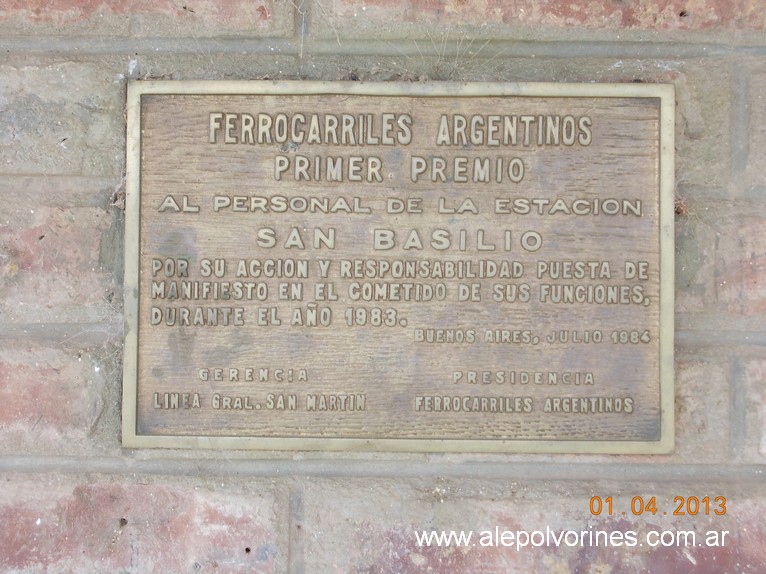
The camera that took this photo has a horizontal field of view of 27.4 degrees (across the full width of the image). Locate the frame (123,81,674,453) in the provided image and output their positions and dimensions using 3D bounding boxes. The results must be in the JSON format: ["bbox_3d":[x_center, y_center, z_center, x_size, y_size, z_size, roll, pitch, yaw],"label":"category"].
[{"bbox_3d":[0.009,-0.011,0.865,0.300,0.201,0.016,0,-2,1],"label":"frame"}]

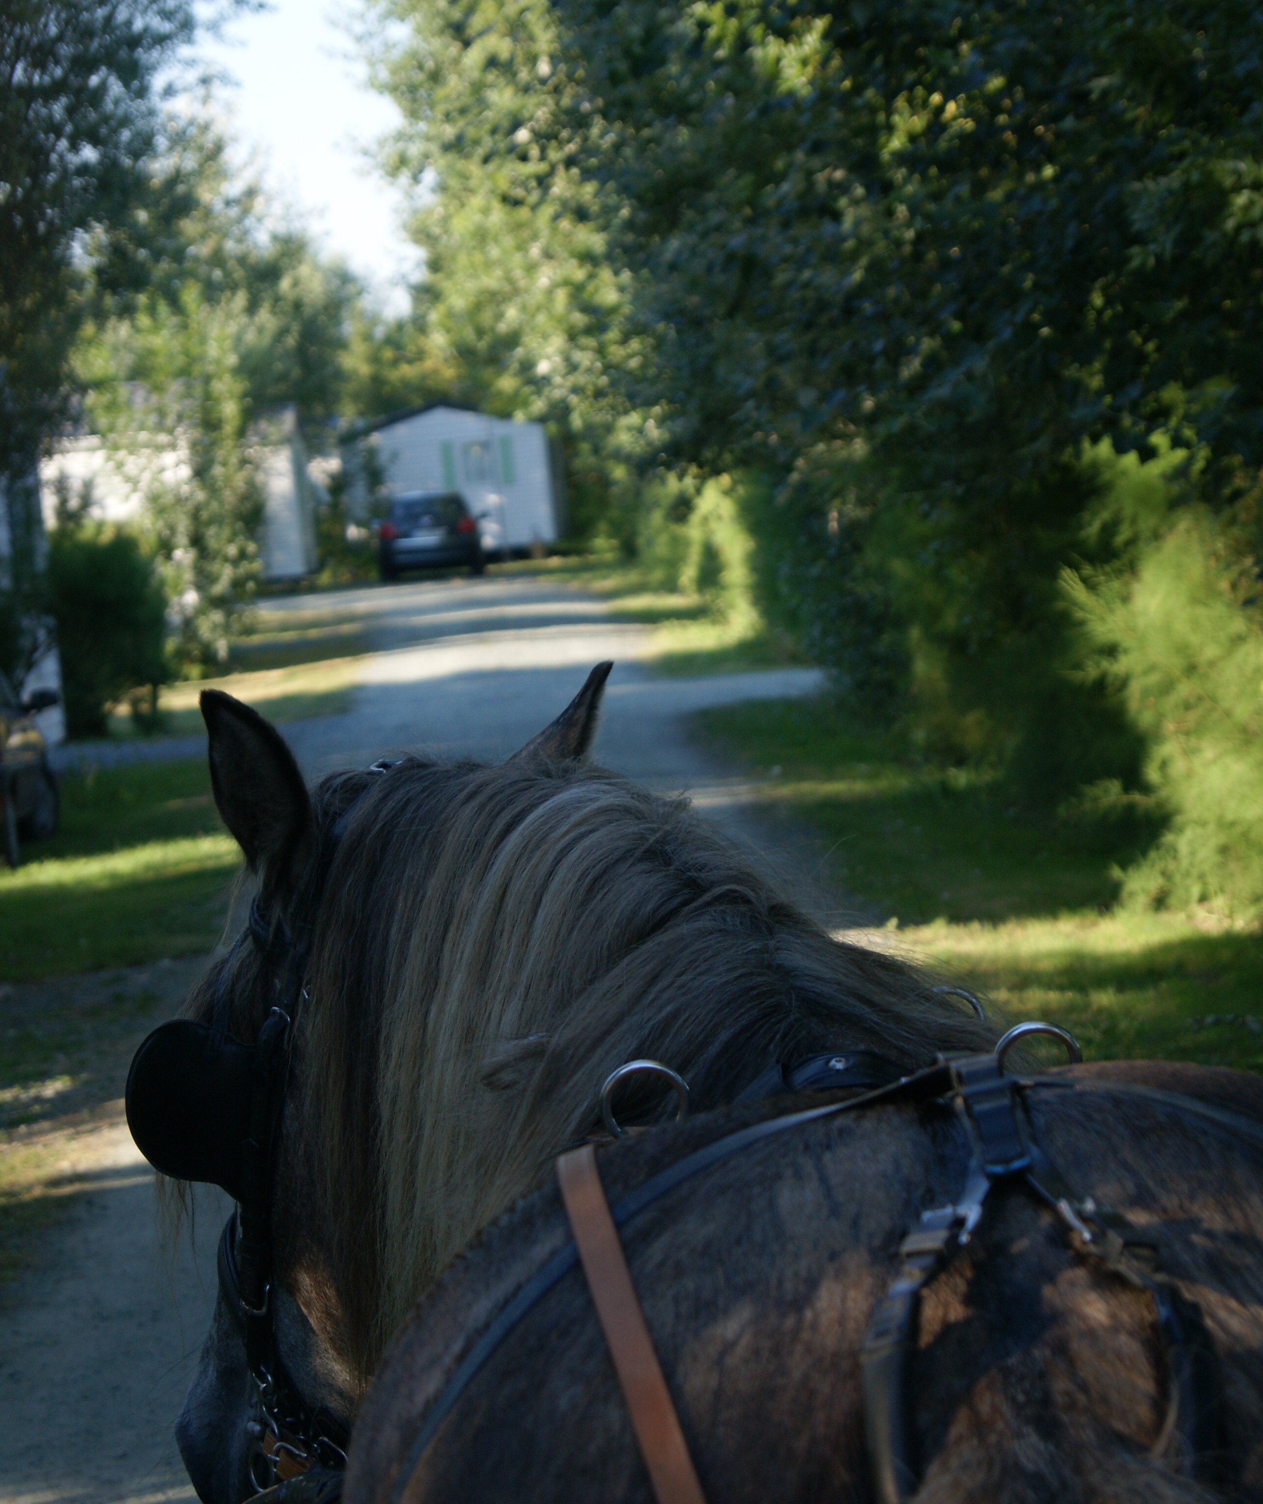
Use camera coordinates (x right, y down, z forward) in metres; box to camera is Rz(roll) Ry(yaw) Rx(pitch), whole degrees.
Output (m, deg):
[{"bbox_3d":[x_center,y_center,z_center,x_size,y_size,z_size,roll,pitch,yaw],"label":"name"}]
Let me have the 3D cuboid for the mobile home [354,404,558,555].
[{"bbox_3d":[-3.510,-5.498,103.989,4.000,3.050,7.800,-5,4,1],"label":"mobile home"}]

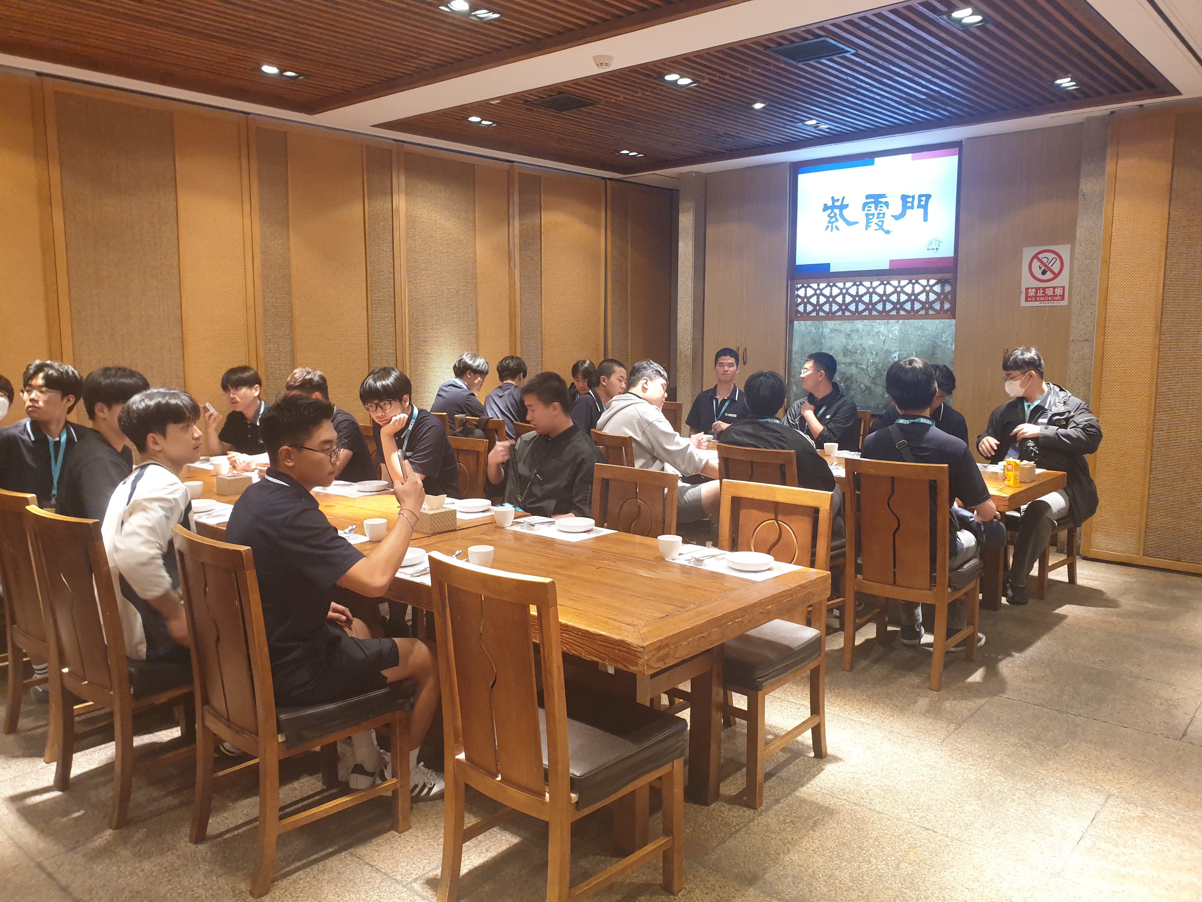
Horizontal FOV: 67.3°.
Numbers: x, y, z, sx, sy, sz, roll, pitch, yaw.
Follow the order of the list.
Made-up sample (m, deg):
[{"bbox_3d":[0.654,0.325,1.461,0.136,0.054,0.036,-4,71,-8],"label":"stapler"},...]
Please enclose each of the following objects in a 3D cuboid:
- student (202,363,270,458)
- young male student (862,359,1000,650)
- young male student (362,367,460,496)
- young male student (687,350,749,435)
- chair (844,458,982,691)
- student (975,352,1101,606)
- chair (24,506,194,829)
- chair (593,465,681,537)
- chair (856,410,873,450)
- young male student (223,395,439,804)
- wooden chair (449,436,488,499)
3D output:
[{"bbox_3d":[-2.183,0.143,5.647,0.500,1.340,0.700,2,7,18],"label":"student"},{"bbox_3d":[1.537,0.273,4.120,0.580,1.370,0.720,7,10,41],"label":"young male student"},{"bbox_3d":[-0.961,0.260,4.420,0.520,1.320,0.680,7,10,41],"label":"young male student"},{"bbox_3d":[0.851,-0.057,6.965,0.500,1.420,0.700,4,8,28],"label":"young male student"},{"bbox_3d":[1.401,0.494,4.035,0.440,0.955,0.500,6,10,40],"label":"chair"},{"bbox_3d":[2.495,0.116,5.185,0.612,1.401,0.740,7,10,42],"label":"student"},{"bbox_3d":[-1.503,0.633,2.997,0.440,0.955,0.500,5,9,34],"label":"chair"},{"bbox_3d":[0.002,0.573,3.630,0.450,0.970,0.520,6,9,41],"label":"chair"},{"bbox_3d":[1.556,0.205,6.153,0.414,0.962,0.513,7,10,42],"label":"chair"},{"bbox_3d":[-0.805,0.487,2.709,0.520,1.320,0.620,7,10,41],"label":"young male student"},{"bbox_3d":[-0.839,0.419,4.554,0.415,0.962,0.513,7,10,42],"label":"wooden chair"}]

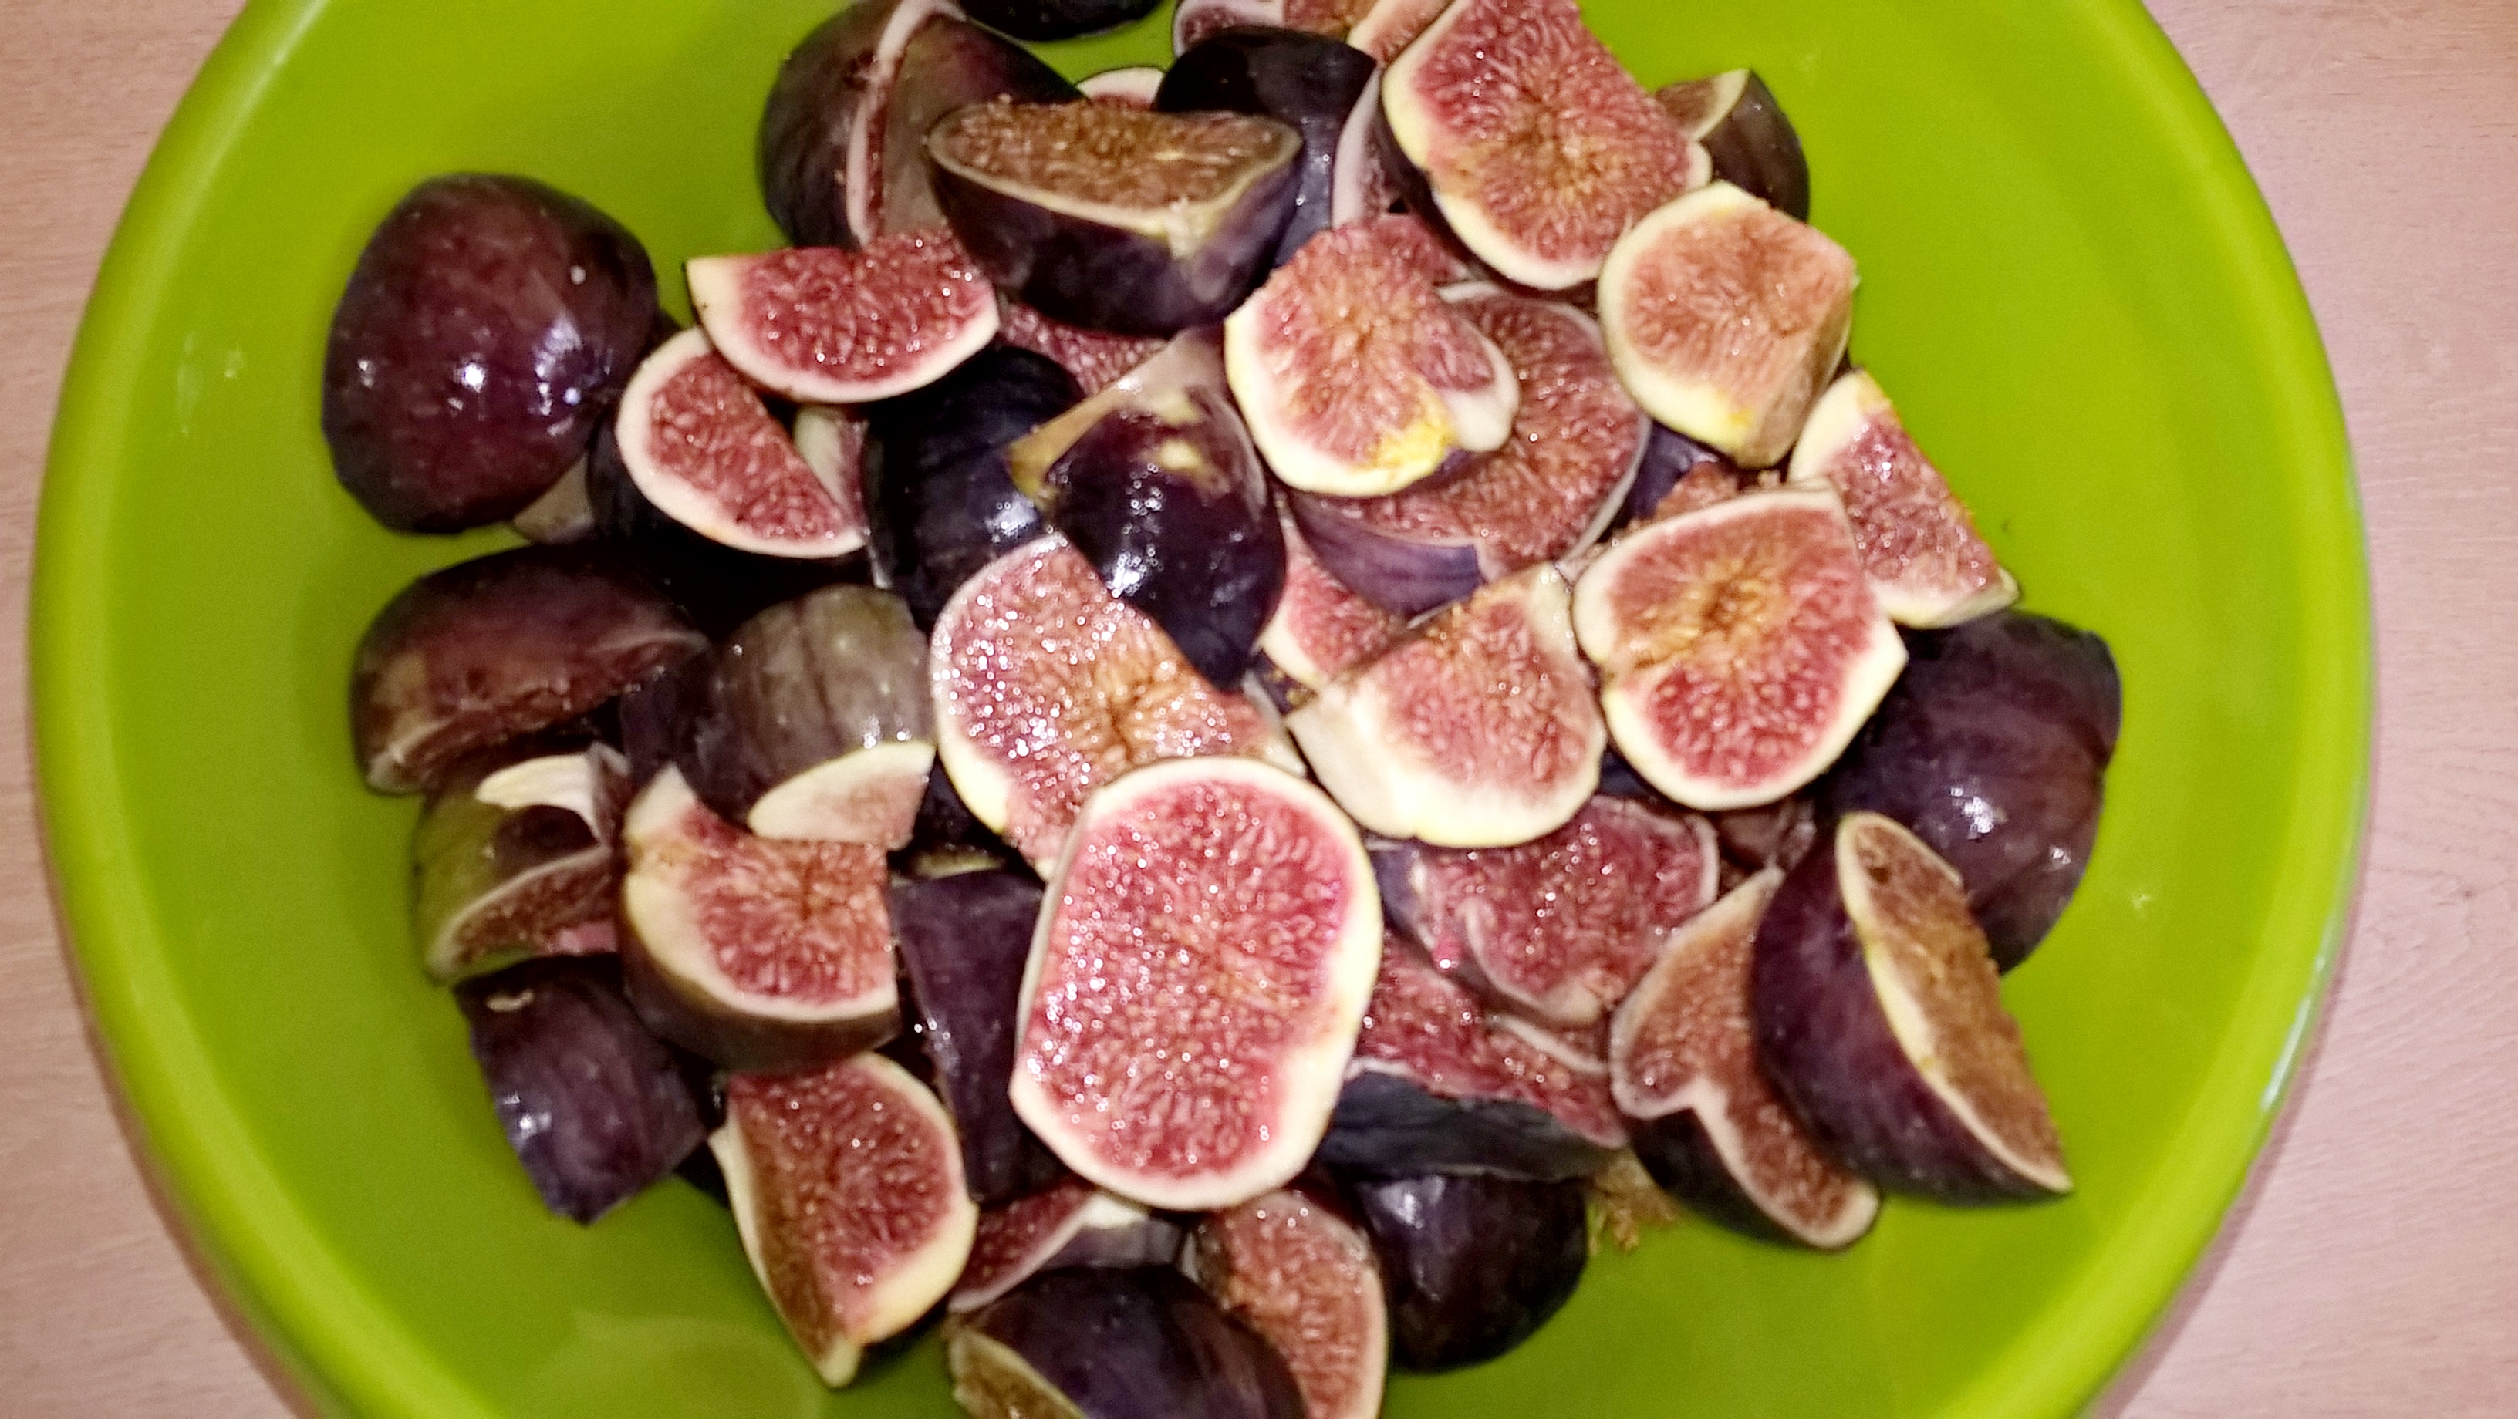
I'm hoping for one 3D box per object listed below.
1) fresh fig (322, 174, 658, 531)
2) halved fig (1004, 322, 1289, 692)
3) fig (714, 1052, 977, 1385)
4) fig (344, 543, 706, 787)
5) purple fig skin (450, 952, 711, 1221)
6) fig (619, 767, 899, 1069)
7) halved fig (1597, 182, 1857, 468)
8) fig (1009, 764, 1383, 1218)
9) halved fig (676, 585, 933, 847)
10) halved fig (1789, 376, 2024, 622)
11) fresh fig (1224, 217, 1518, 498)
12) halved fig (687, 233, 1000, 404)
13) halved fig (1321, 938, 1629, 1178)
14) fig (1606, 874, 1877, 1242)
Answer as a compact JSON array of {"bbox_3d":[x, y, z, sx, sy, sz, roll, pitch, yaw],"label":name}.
[{"bbox_3d":[-0.123,-0.057,0.322,0.049,0.038,0.051,0,78,-1],"label":"fresh fig"},{"bbox_3d":[-0.013,-0.033,0.310,0.039,0.030,0.054,-26,99,-40],"label":"halved fig"},{"bbox_3d":[-0.064,0.075,0.292,0.037,0.030,0.046,1,72,-33],"label":"fig"},{"bbox_3d":[-0.114,-0.006,0.311,0.050,0.035,0.034,-11,78,-4],"label":"fig"},{"bbox_3d":[-0.104,0.059,0.307,0.030,0.024,0.036,-19,79,-5],"label":"purple fig skin"},{"bbox_3d":[-0.074,0.030,0.298,0.040,0.024,0.039,5,67,1],"label":"fig"},{"bbox_3d":[0.078,-0.060,0.322,0.039,0.030,0.043,-8,91,28],"label":"halved fig"},{"bbox_3d":[-0.010,0.039,0.286,0.051,0.026,0.063,13,78,-7],"label":"fig"},{"bbox_3d":[-0.069,0.001,0.306,0.035,0.027,0.037,-9,78,-3],"label":"halved fig"},{"bbox_3d":[0.101,-0.034,0.322,0.028,0.024,0.044,-37,93,10],"label":"halved fig"},{"bbox_3d":[0.017,-0.057,0.315,0.043,0.026,0.042,-21,106,7],"label":"fresh fig"},{"bbox_3d":[-0.066,-0.060,0.321,0.048,0.025,0.027,1,88,-12],"label":"halved fig"},{"bbox_3d":[0.031,0.050,0.300,0.045,0.025,0.030,15,65,6],"label":"halved fig"},{"bbox_3d":[0.073,0.056,0.309,0.046,0.028,0.057,-7,65,-14],"label":"fig"}]

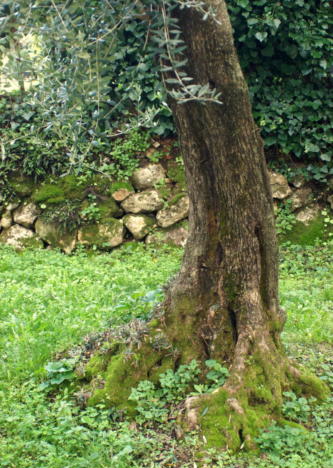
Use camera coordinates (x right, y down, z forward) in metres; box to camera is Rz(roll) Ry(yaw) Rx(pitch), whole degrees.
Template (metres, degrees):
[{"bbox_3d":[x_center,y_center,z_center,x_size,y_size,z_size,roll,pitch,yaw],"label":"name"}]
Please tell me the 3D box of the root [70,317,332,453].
[{"bbox_3d":[0.168,0.656,5.320,1.170,0.460,0.920,0,7,0],"label":"root"}]

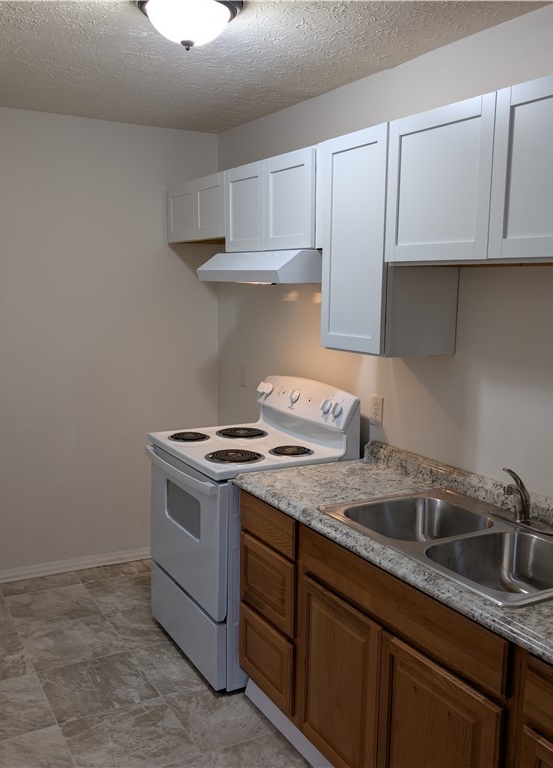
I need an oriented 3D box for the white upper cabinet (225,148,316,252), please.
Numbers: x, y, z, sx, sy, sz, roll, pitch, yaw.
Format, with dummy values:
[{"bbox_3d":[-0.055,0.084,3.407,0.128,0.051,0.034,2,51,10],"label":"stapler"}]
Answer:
[{"bbox_3d":[0.097,-0.752,3.054,0.330,0.375,0.775,-4,9,-29],"label":"white upper cabinet"}]

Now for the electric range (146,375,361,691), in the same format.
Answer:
[{"bbox_3d":[-0.135,0.591,3.196,0.700,1.185,0.760,-4,9,-29],"label":"electric range"}]

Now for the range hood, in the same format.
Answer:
[{"bbox_3d":[0.032,-0.499,3.058,0.472,0.129,0.770,-4,9,-29],"label":"range hood"}]

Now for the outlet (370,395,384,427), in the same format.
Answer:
[{"bbox_3d":[0.417,0.109,2.924,0.008,0.118,0.075,-4,9,-29],"label":"outlet"}]

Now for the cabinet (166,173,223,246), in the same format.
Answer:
[{"bbox_3d":[-0.279,-0.894,3.703,0.330,0.300,0.750,-4,9,-29],"label":"cabinet"}]

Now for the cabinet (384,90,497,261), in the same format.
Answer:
[{"bbox_3d":[0.609,-0.588,2.167,0.330,0.448,0.448,-4,9,-29],"label":"cabinet"}]

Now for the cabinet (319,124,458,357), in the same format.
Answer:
[{"bbox_3d":[0.400,-0.491,2.551,0.330,0.753,0.387,-4,9,-29],"label":"cabinet"}]

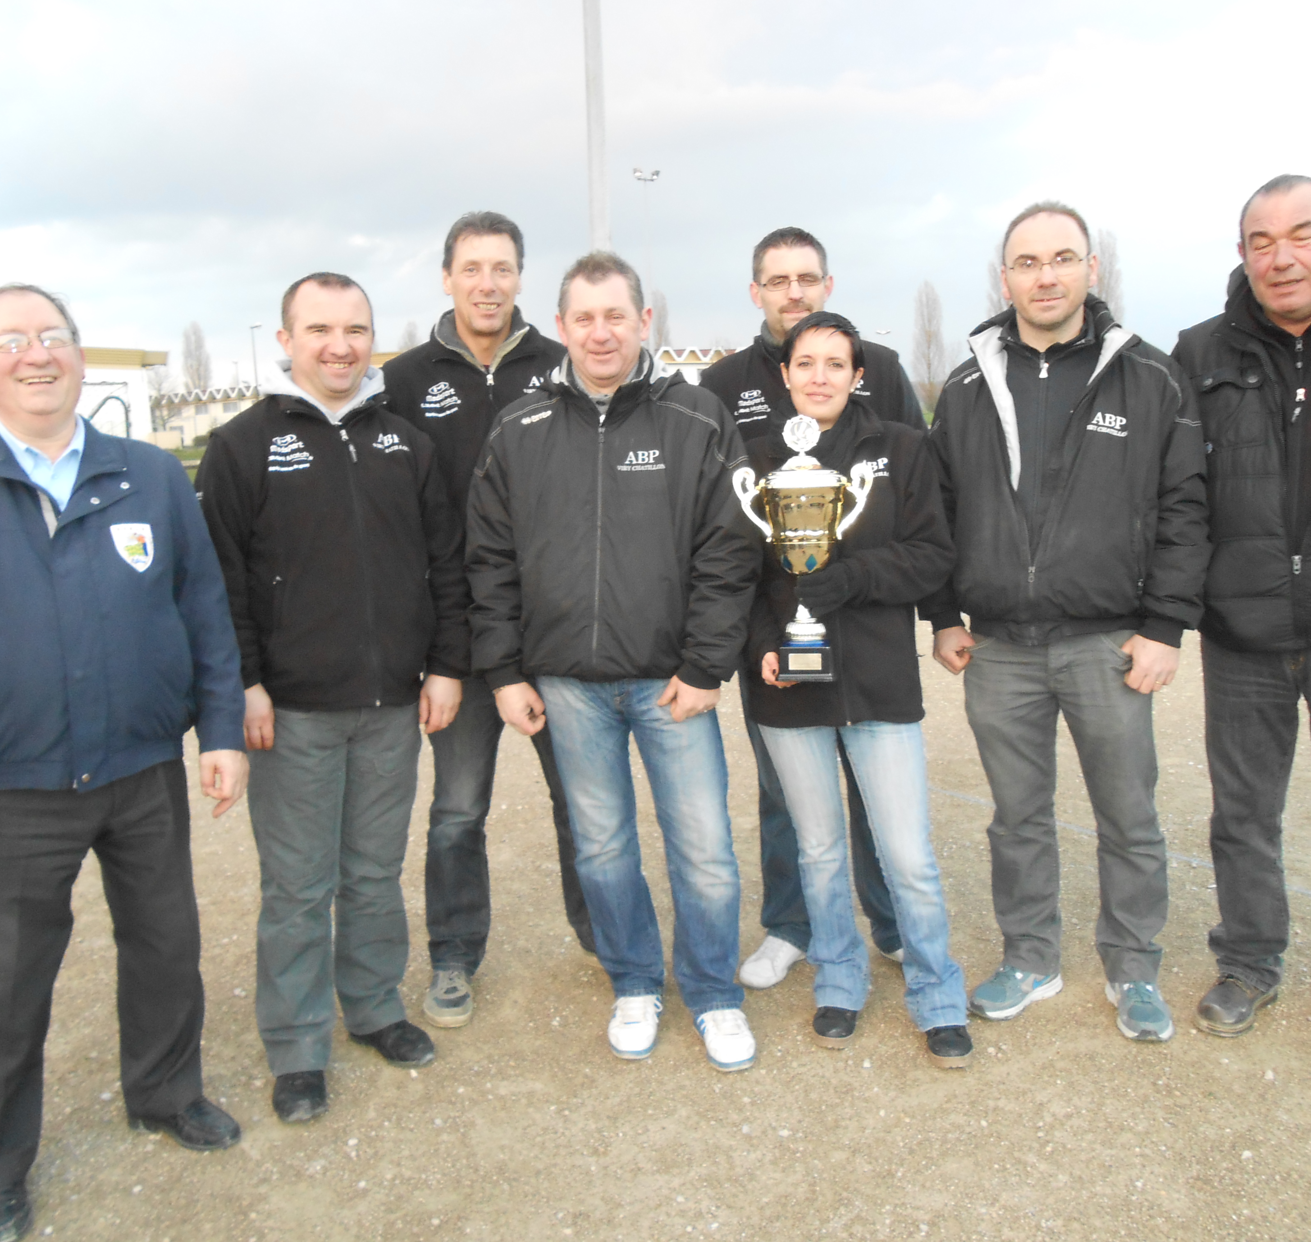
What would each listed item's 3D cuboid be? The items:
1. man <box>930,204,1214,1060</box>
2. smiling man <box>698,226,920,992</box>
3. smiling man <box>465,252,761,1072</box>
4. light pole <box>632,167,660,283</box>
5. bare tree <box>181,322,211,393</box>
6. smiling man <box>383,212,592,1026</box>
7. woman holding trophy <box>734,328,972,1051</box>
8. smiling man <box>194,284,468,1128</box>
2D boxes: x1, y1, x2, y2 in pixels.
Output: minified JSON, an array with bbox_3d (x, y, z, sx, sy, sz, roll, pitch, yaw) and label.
[{"bbox_3d":[0.927,0.005,2.806,0.600,1.815,0.380,2,11,25],"label":"man"},{"bbox_3d":[0.404,-0.017,3.044,0.570,1.815,0.380,1,10,18],"label":"smiling man"},{"bbox_3d":[-0.090,0.094,2.732,0.620,1.738,0.380,-2,10,0],"label":"smiling man"},{"bbox_3d":[-0.234,-17.444,68.020,1.500,13.982,0.600,-2,10,0],"label":"light pole"},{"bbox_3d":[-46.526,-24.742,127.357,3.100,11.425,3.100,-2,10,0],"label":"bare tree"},{"bbox_3d":[-0.376,0.005,2.948,0.580,1.861,0.380,-4,10,-10],"label":"smiling man"},{"bbox_3d":[0.438,0.148,2.712,0.520,1.601,0.420,-1,10,5],"label":"woman holding trophy"},{"bbox_3d":[-0.682,0.143,2.660,0.560,1.708,0.400,-6,11,-22],"label":"smiling man"}]

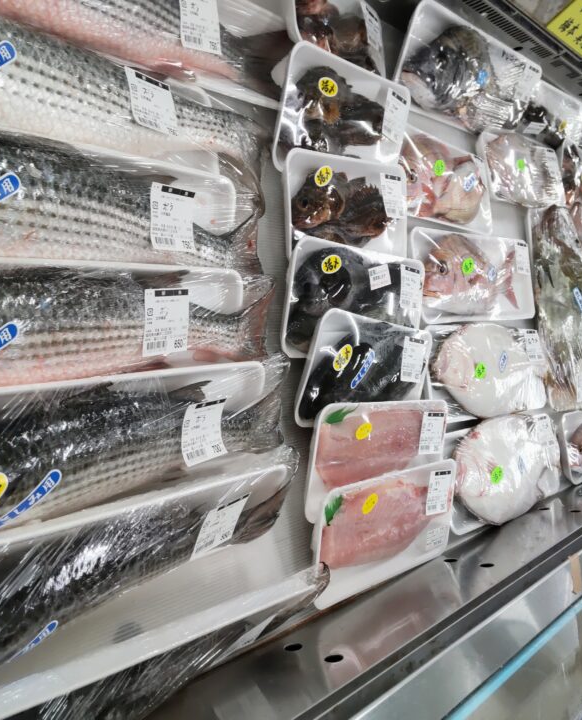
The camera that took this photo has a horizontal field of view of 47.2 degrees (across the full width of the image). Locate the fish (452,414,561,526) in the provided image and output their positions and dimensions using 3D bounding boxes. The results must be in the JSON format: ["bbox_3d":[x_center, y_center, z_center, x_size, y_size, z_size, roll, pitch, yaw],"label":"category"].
[{"bbox_3d":[0.436,0.205,1.319,0.420,0.060,0.180,-4,86,-47],"label":"fish"}]

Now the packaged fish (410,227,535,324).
[{"bbox_3d":[0.391,-0.165,1.341,0.465,0.052,0.169,-7,91,-47],"label":"packaged fish"}]

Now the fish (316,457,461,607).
[{"bbox_3d":[0.144,0.241,0.980,0.323,0.035,0.160,-3,100,-46],"label":"fish"}]

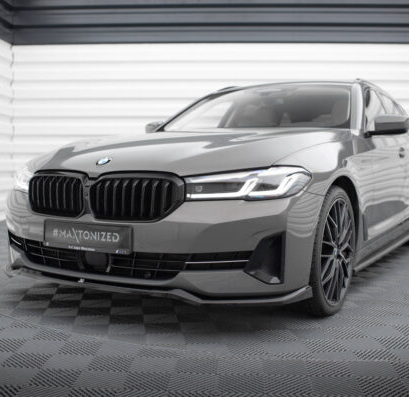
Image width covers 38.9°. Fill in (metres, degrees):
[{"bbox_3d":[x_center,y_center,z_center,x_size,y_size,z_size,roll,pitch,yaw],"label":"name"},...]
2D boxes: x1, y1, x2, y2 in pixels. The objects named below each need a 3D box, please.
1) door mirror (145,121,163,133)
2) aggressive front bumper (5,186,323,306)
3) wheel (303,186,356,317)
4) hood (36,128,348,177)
[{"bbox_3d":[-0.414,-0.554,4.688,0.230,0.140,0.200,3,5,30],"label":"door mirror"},{"bbox_3d":[-0.409,0.183,2.889,1.840,0.525,0.600,3,5,30],"label":"aggressive front bumper"},{"bbox_3d":[0.576,0.270,3.041,0.250,0.680,0.680,3,5,30],"label":"wheel"},{"bbox_3d":[-0.169,-0.289,3.265,1.560,0.280,1.360,3,5,30],"label":"hood"}]

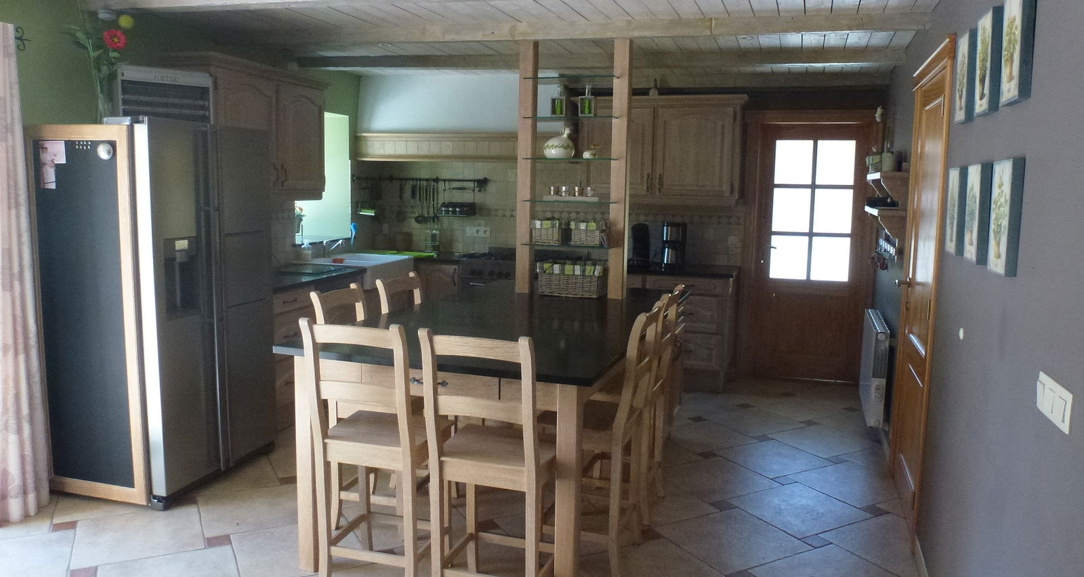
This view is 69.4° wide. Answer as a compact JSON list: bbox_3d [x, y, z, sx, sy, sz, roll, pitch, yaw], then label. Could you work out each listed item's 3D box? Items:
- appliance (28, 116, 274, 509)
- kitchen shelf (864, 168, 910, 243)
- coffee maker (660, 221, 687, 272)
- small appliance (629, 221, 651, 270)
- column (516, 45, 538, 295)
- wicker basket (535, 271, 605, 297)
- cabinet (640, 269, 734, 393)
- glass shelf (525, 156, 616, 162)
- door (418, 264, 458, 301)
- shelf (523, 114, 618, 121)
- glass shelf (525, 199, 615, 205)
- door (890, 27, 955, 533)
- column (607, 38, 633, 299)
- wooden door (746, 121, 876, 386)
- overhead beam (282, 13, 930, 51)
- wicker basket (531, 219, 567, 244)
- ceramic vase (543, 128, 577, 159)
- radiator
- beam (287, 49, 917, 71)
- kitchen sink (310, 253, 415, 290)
[{"bbox_3d":[-1.965,0.075,4.069,0.700,1.800,0.880,3,8,15],"label":"appliance"},{"bbox_3d":[2.090,-0.511,4.757,0.160,0.360,1.040,4,8,18],"label":"kitchen shelf"},{"bbox_3d":[0.990,-0.327,5.976,0.185,0.375,0.160,-3,9,-30],"label":"coffee maker"},{"bbox_3d":[0.779,-0.340,6.269,0.170,0.350,0.260,4,8,19],"label":"small appliance"},{"bbox_3d":[-0.090,-0.681,4.533,0.080,1.430,0.090,3,8,18],"label":"column"},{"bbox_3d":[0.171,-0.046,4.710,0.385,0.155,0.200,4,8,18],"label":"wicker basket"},{"bbox_3d":[1.154,0.293,6.229,0.740,0.900,0.600,3,8,15],"label":"cabinet"},{"bbox_3d":[0.178,-0.732,4.458,0.535,0.012,0.220,3,8,16],"label":"glass shelf"},{"bbox_3d":[-0.862,0.147,6.527,0.366,0.674,0.025,4,8,18],"label":"door"},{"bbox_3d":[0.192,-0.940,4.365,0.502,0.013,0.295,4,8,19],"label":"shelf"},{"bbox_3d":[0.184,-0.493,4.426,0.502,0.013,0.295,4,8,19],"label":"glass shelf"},{"bbox_3d":[1.778,0.003,3.706,0.090,2.180,1.020,4,8,18],"label":"door"},{"bbox_3d":[0.442,-0.651,4.382,0.080,1.430,0.090,3,8,18],"label":"column"},{"bbox_3d":[2.144,-0.295,6.287,0.920,2.070,0.080,4,8,19],"label":"wooden door"},{"bbox_3d":[0.102,-1.400,4.276,3.674,0.089,0.095,3,8,15],"label":"overhead beam"},{"bbox_3d":[0.052,-0.325,4.468,0.170,0.135,0.165,4,8,19],"label":"wicker basket"},{"bbox_3d":[0.102,-0.850,4.577,0.190,0.187,0.170,4,8,18],"label":"ceramic vase"},{"bbox_3d":[2.178,0.498,5.126,0.090,0.590,1.030,3,8,19],"label":"radiator"},{"bbox_3d":[0.248,-1.588,5.433,4.200,0.110,0.140,3,8,13],"label":"beam"},{"bbox_3d":[-1.476,-0.150,6.455,0.580,0.190,0.900,3,8,14],"label":"kitchen sink"}]

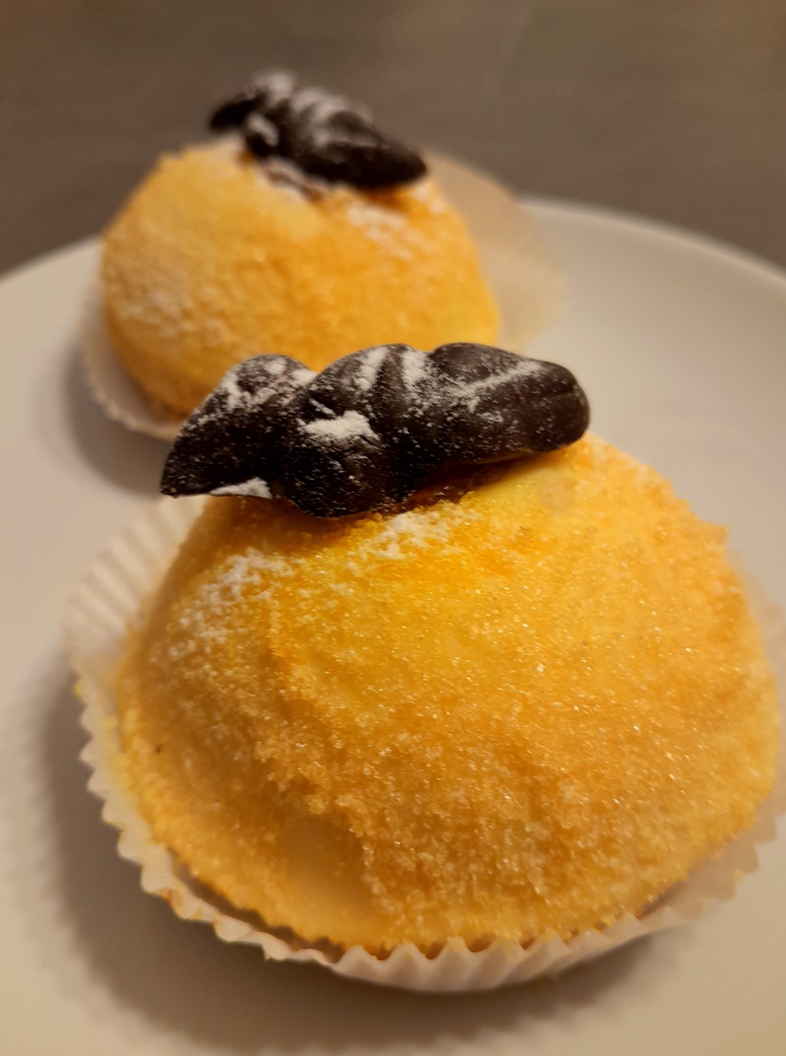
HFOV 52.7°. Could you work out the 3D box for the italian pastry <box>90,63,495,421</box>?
[{"bbox_3d":[-0.021,-0.058,0.147,0.080,0.045,0.080,-1,48,1],"label":"italian pastry"}]

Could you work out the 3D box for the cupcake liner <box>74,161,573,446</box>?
[{"bbox_3d":[-0.014,-0.048,0.156,0.093,0.020,0.092,-1,48,1],"label":"cupcake liner"}]

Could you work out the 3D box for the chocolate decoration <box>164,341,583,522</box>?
[{"bbox_3d":[-0.001,-0.011,0.082,0.045,0.012,0.015,-10,48,-7],"label":"chocolate decoration"}]

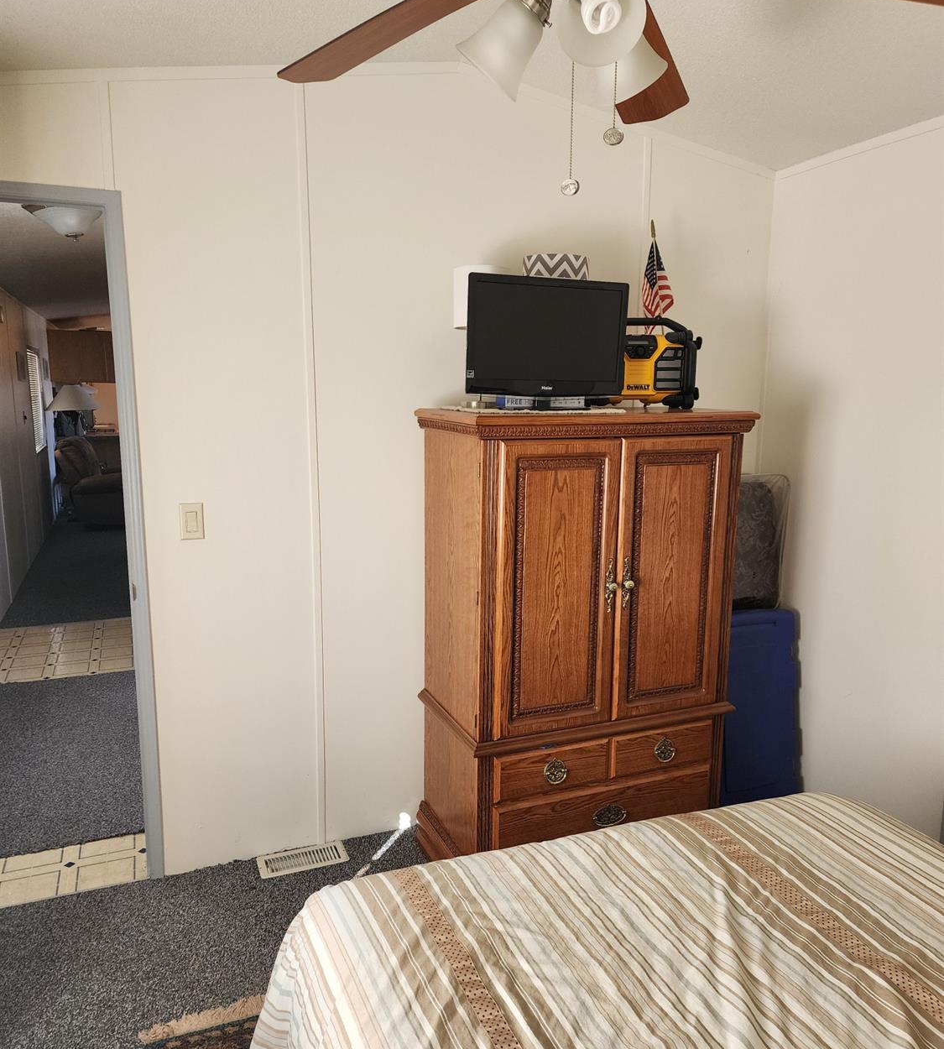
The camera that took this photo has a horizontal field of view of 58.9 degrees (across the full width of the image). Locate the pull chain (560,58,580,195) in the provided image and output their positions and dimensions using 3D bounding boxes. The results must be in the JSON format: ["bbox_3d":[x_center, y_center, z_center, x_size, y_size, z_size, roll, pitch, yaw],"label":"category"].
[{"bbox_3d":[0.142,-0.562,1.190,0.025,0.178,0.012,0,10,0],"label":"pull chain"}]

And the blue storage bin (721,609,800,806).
[{"bbox_3d":[0.941,0.686,3.195,0.440,0.750,0.380,-4,11,-21],"label":"blue storage bin"}]

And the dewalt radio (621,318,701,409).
[{"bbox_3d":[0.562,-0.540,2.805,0.385,0.303,0.210,1,10,3],"label":"dewalt radio"}]

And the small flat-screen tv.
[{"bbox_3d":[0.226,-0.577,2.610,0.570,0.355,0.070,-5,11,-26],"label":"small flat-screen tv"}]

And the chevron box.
[{"bbox_3d":[0.271,-0.785,2.716,0.213,0.170,0.213,-4,11,-21],"label":"chevron box"}]

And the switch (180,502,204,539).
[{"bbox_3d":[-0.857,-0.009,2.563,0.069,0.114,0.012,-4,11,-21],"label":"switch"}]

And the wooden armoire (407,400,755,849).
[{"bbox_3d":[0.353,0.379,2.768,0.961,1.497,0.523,-4,11,-21],"label":"wooden armoire"}]

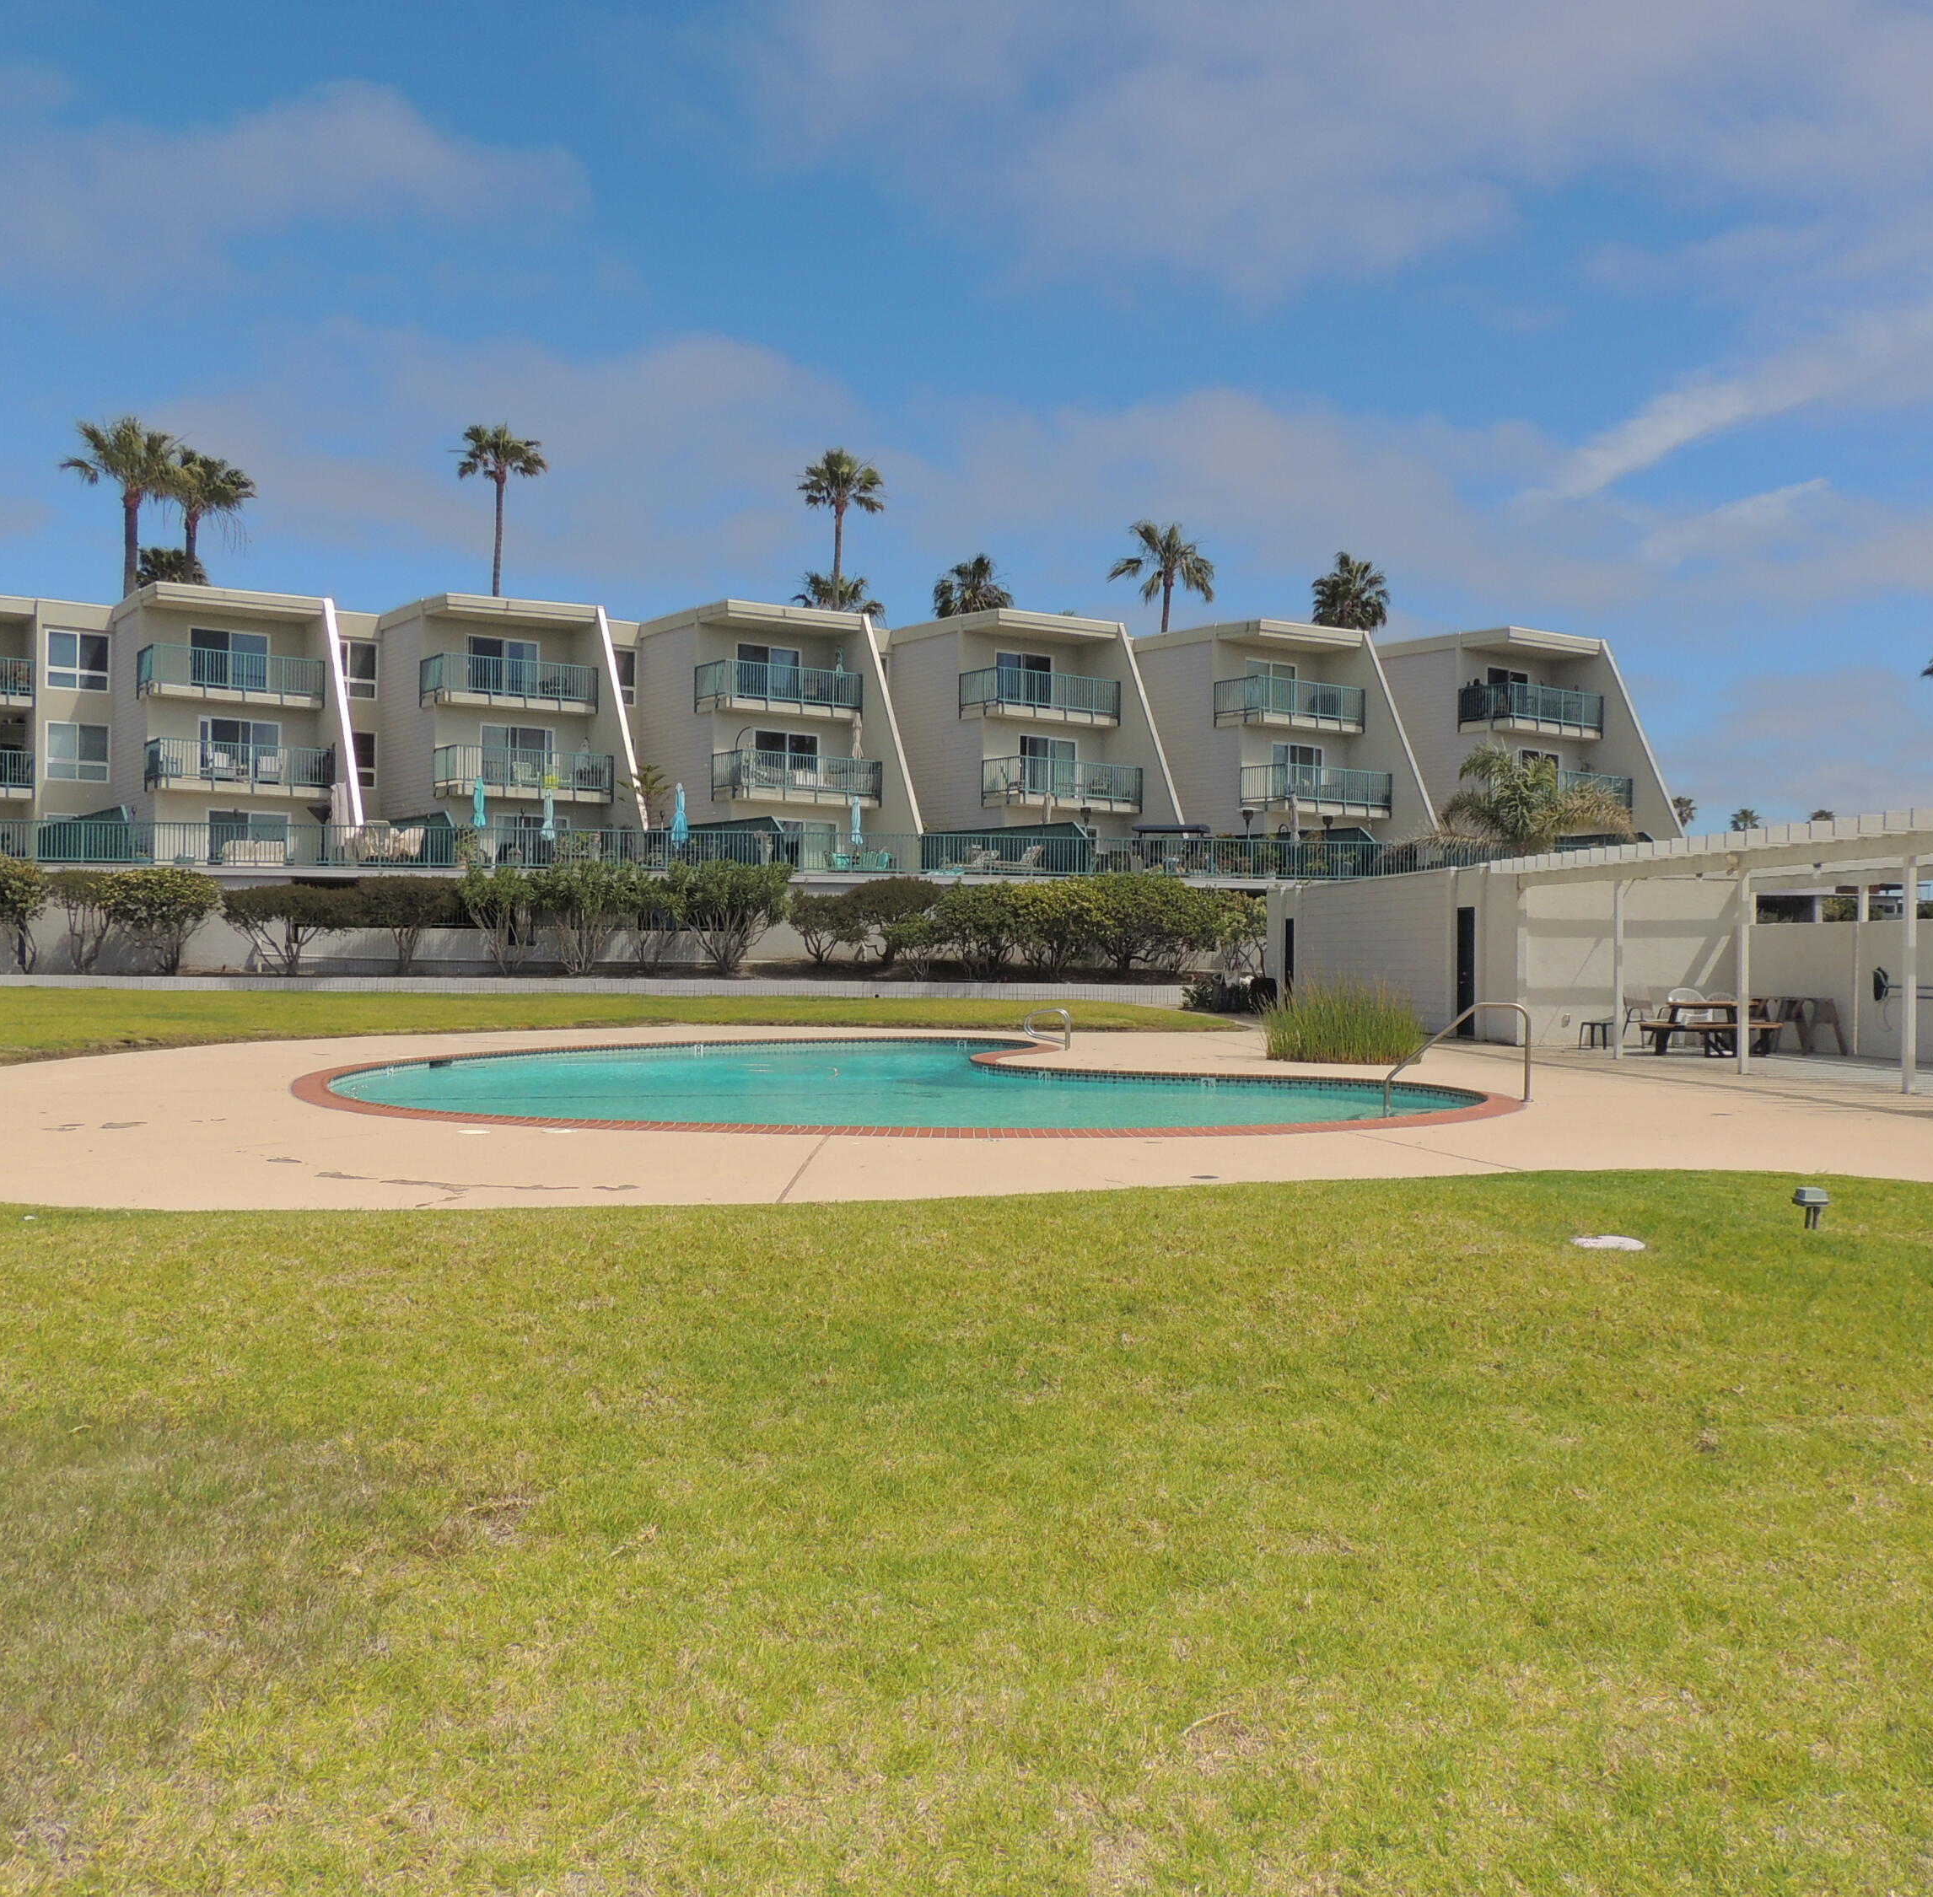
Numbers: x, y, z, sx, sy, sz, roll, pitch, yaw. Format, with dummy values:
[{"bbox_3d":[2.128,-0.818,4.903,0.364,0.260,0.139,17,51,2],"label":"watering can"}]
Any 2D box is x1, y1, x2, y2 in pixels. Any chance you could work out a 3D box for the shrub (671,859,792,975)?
[{"bbox_3d":[-6.144,-0.833,46.208,3.176,3.072,2.900,1,0,-7],"label":"shrub"}]

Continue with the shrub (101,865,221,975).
[{"bbox_3d":[-20.395,-0.726,44.418,3.003,2.803,2.853,1,0,-7],"label":"shrub"}]

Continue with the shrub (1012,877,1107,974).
[{"bbox_3d":[2.398,-0.530,44.800,2.423,2.423,2.300,1,0,0],"label":"shrub"}]

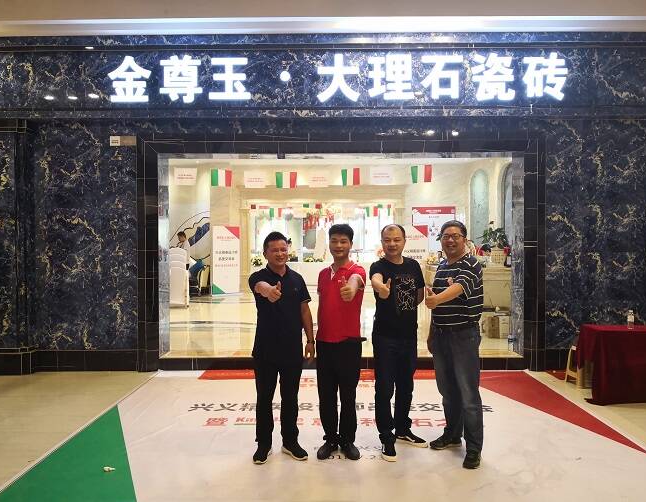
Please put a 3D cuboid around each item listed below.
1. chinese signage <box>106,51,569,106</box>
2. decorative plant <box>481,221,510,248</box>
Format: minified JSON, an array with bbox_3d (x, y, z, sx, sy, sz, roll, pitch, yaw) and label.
[{"bbox_3d":[0.176,-2.017,6.120,5.390,0.590,0.100,0,1,1],"label":"chinese signage"},{"bbox_3d":[3.622,-0.337,11.000,0.600,0.600,0.550,0,1,0],"label":"decorative plant"}]

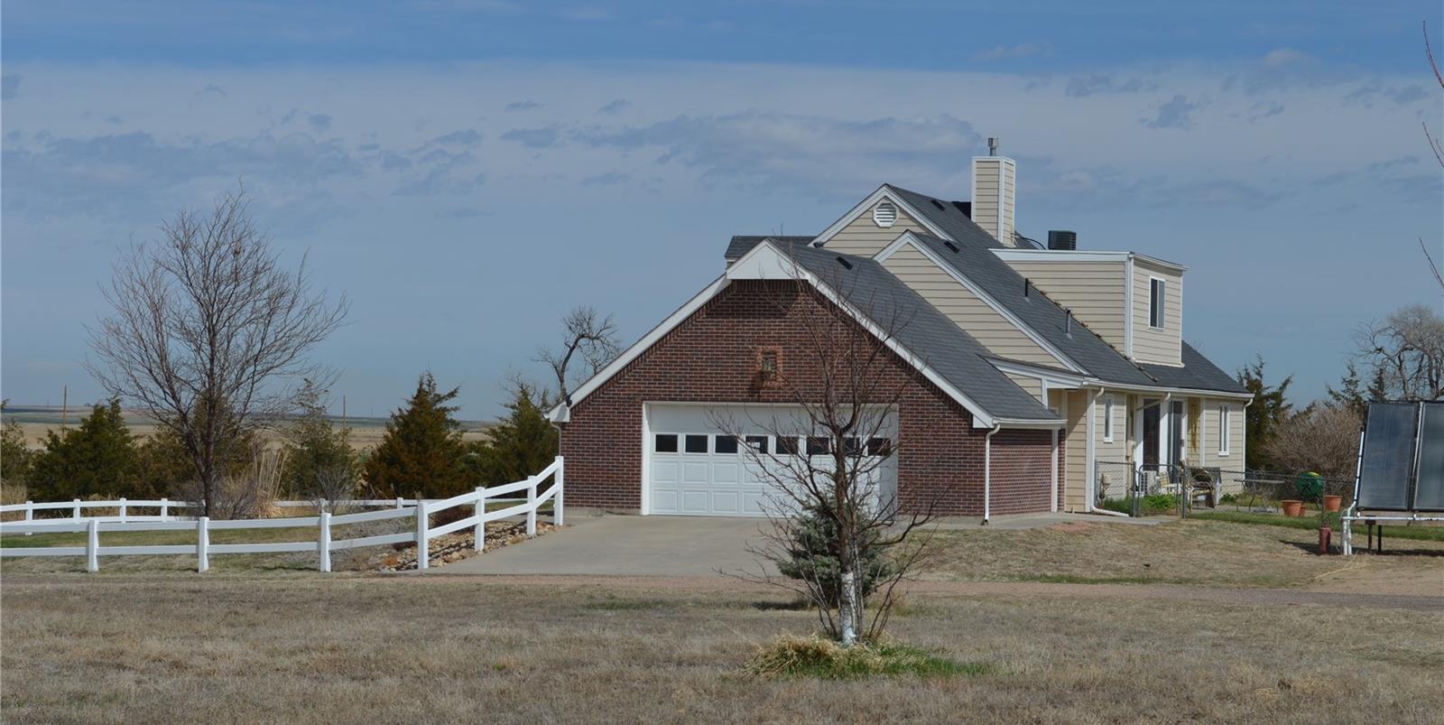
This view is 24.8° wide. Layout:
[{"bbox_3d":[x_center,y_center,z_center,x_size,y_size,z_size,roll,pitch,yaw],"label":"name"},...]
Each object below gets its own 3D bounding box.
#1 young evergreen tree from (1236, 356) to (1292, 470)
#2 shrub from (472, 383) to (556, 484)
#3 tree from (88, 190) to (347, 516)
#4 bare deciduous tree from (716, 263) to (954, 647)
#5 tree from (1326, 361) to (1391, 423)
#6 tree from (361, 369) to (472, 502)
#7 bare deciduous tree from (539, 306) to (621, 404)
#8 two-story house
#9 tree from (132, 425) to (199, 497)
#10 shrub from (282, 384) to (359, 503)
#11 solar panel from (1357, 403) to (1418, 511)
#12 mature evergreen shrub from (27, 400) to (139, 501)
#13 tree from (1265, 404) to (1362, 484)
[{"bbox_3d":[14.175,1.804,86.000,1.850,3.900,1.800,1,-1,9],"label":"young evergreen tree"},{"bbox_3d":[-6.142,2.622,99.000,2.850,3.900,2.700,1,-1,-4],"label":"shrub"},{"bbox_3d":[-12.446,-0.209,81.000,6.300,8.150,6.000,1,-1,0],"label":"tree"},{"bbox_3d":[1.129,0.897,33.000,2.500,3.900,2.400,1,-1,0],"label":"bare deciduous tree"},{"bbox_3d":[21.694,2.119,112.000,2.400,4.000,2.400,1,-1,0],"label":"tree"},{"bbox_3d":[-9.894,2.687,107.000,3.500,4.800,3.400,1,-1,0],"label":"tree"},{"bbox_3d":[-4.745,1.740,110.000,4.300,7.400,4.000,1,-1,-2],"label":"bare deciduous tree"},{"bbox_3d":[4.468,-0.837,71.926,10.500,7.900,24.600,1,-1,18],"label":"two-story house"},{"bbox_3d":[-17.642,3.505,104.000,2.200,3.000,2.200,1,-1,0],"label":"tree"},{"bbox_3d":[-11.335,2.450,92.500,2.250,3.750,2.200,1,-1,-7],"label":"shrub"},{"bbox_3d":[12.798,1.809,63.000,1.130,2.360,0.120,0,-27,21],"label":"solar panel"},{"bbox_3d":[-16.747,2.514,86.000,2.950,3.100,2.800,1,-1,-11],"label":"mature evergreen shrub"},{"bbox_3d":[14.324,2.201,79.000,2.500,2.400,2.400,1,-1,10],"label":"tree"}]

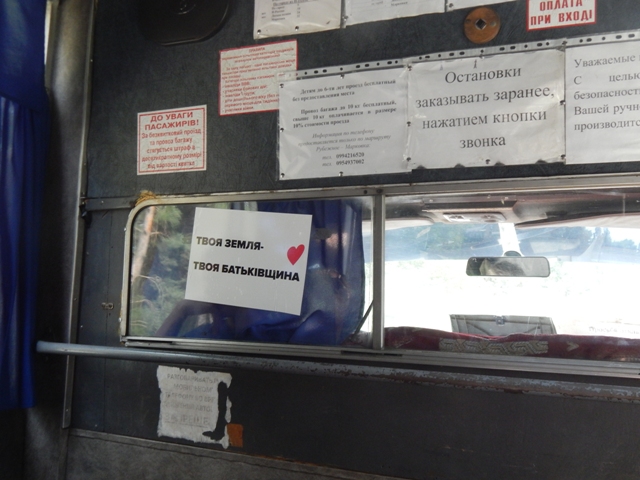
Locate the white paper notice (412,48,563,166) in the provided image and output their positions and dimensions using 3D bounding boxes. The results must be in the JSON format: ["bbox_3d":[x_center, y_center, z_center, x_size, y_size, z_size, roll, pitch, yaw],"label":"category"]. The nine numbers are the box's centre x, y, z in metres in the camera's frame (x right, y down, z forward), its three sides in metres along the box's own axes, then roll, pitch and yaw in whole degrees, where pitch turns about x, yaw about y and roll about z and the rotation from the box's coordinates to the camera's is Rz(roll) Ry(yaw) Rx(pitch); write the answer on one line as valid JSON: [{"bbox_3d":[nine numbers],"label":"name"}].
[{"bbox_3d":[0.307,-0.242,1.318,0.293,0.209,0.010,-1,-3,26],"label":"white paper notice"}]

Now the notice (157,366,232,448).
[{"bbox_3d":[-0.285,0.372,1.577,0.202,0.163,0.010,-1,-3,26],"label":"notice"}]

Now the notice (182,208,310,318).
[{"bbox_3d":[-0.162,0.042,1.532,0.297,0.210,0.010,5,0,26],"label":"notice"}]

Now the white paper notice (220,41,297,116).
[{"bbox_3d":[-0.137,-0.353,1.537,0.198,0.148,0.010,-1,-3,26],"label":"white paper notice"}]

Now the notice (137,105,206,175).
[{"bbox_3d":[-0.346,-0.231,1.633,0.199,0.149,0.010,-1,-3,26],"label":"notice"}]

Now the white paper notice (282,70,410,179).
[{"bbox_3d":[0.045,-0.237,1.445,0.296,0.211,0.010,-1,-3,26],"label":"white paper notice"}]

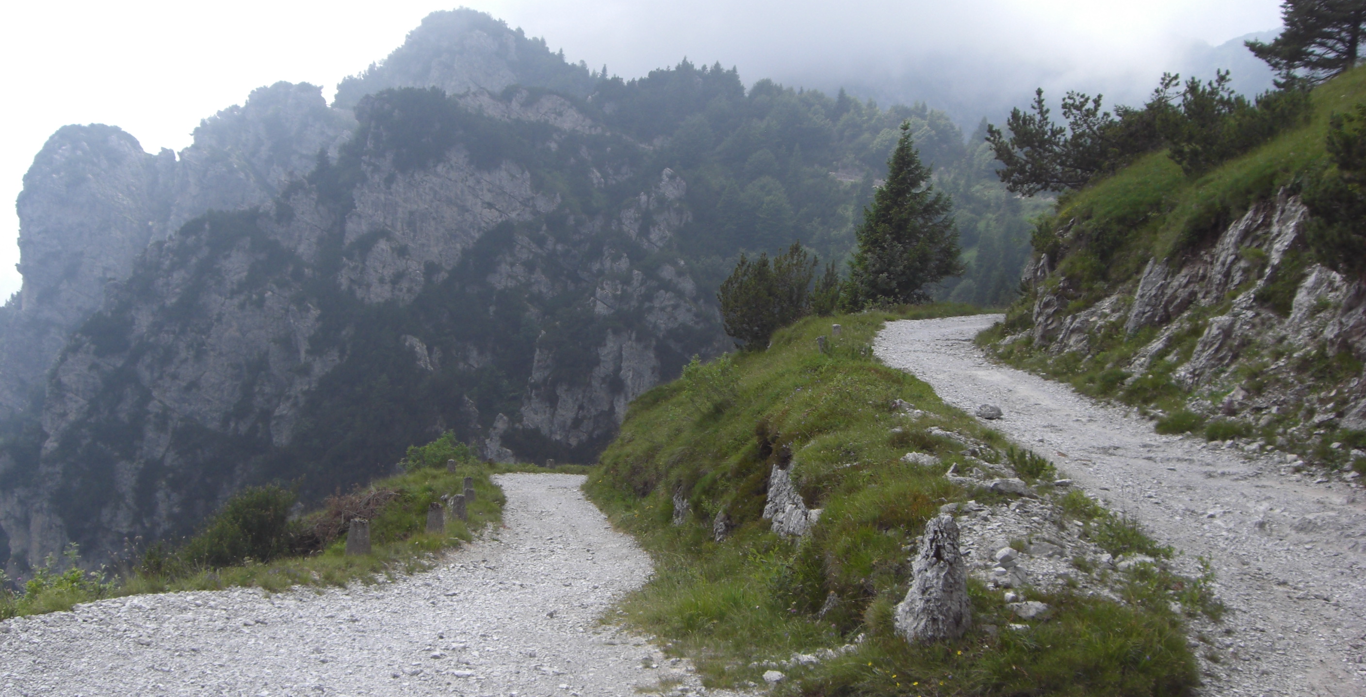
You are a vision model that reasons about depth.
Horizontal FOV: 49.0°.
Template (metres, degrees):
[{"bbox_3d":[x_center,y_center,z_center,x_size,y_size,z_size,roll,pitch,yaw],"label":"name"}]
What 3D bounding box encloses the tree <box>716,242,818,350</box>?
[{"bbox_3d":[2.200,-1.380,39.500,2.650,2.800,2.500,0,0,0],"label":"tree"}]

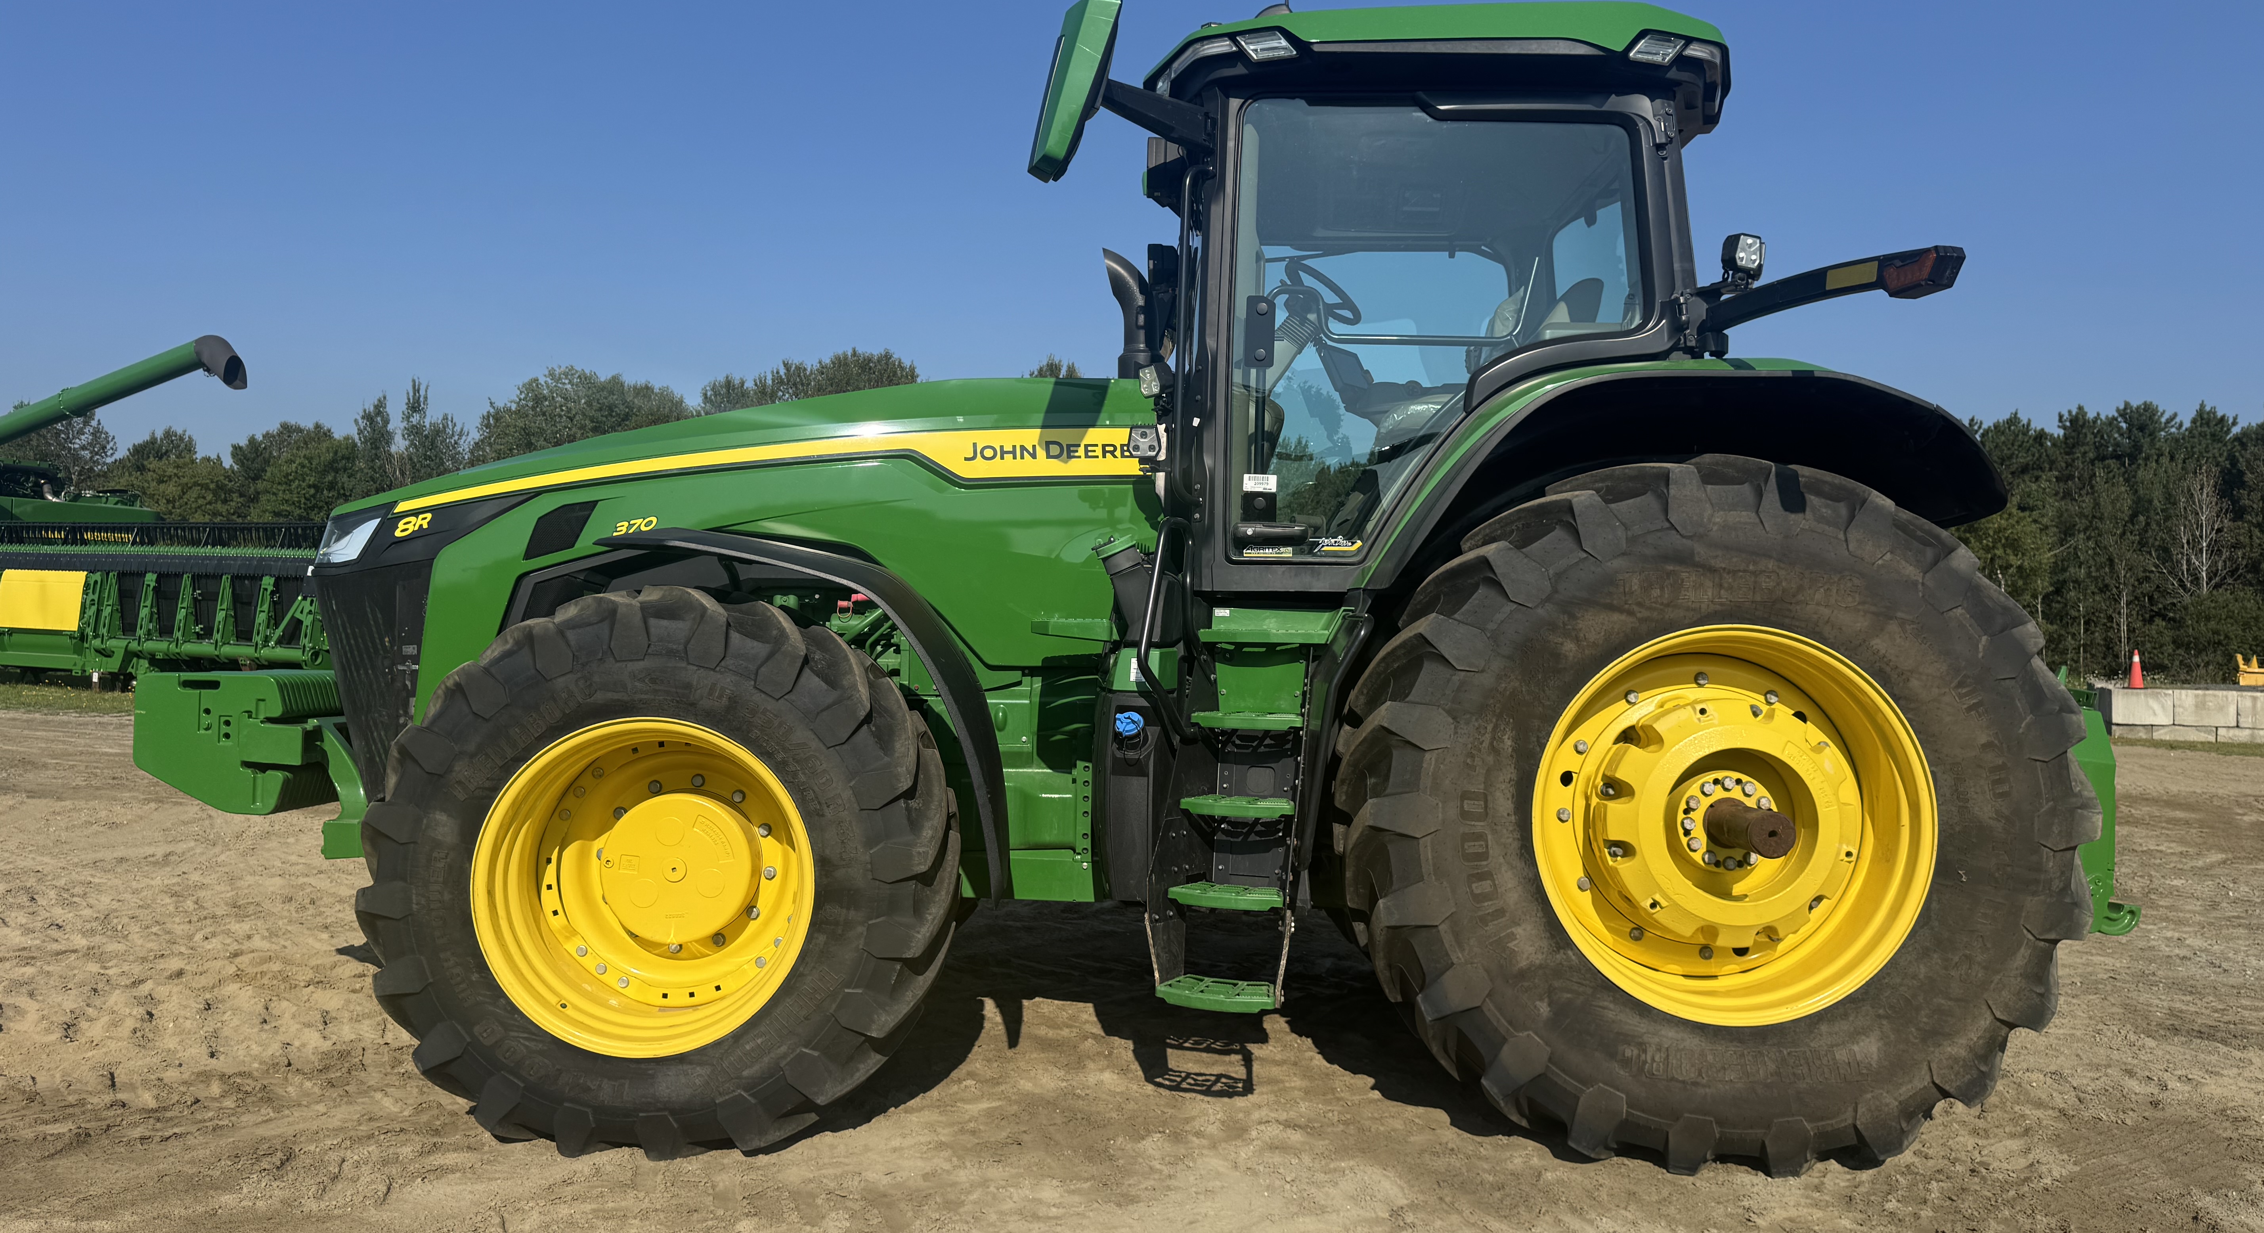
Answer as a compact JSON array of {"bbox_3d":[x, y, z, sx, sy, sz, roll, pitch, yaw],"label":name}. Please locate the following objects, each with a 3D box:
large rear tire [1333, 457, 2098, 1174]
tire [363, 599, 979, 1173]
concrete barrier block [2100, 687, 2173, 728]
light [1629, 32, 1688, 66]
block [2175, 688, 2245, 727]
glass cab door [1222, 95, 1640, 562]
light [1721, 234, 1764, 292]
[{"bbox_3d":[1.710,0.562,4.790,2.150,2.100,0.720,1,-2,0],"label":"large rear tire"},{"bbox_3d":[-1.339,0.712,4.561,1.680,1.610,0.610,1,-2,0],"label":"tire"},{"bbox_3d":[17.410,1.570,27.400,1.220,0.610,0.610,1,-2,-9],"label":"concrete barrier block"},{"bbox_3d":[1.613,-1.743,4.820,0.170,0.090,0.075,1,-2,-7],"label":"light"},{"bbox_3d":[18.620,1.625,27.600,1.220,0.610,0.610,1,-2,-9],"label":"block"},{"bbox_3d":[0.955,-0.900,4.930,1.290,1.410,0.110,1,-2,0],"label":"glass cab door"},{"bbox_3d":[1.869,-1.082,4.800,0.105,0.160,0.090,2,-2,-27],"label":"light"}]

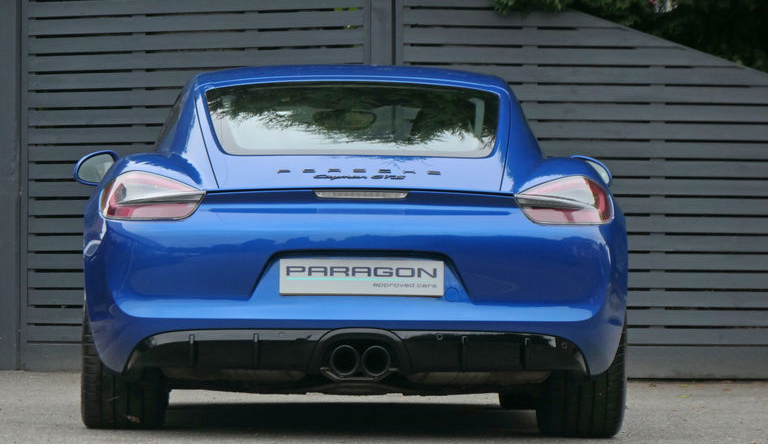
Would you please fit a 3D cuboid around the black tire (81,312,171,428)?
[{"bbox_3d":[-0.869,0.340,16.096,0.275,0.690,0.690,0,0,-2],"label":"black tire"}]

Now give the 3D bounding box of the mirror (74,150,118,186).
[{"bbox_3d":[-1.024,-0.197,17.753,0.220,0.145,0.140,0,0,-2],"label":"mirror"}]

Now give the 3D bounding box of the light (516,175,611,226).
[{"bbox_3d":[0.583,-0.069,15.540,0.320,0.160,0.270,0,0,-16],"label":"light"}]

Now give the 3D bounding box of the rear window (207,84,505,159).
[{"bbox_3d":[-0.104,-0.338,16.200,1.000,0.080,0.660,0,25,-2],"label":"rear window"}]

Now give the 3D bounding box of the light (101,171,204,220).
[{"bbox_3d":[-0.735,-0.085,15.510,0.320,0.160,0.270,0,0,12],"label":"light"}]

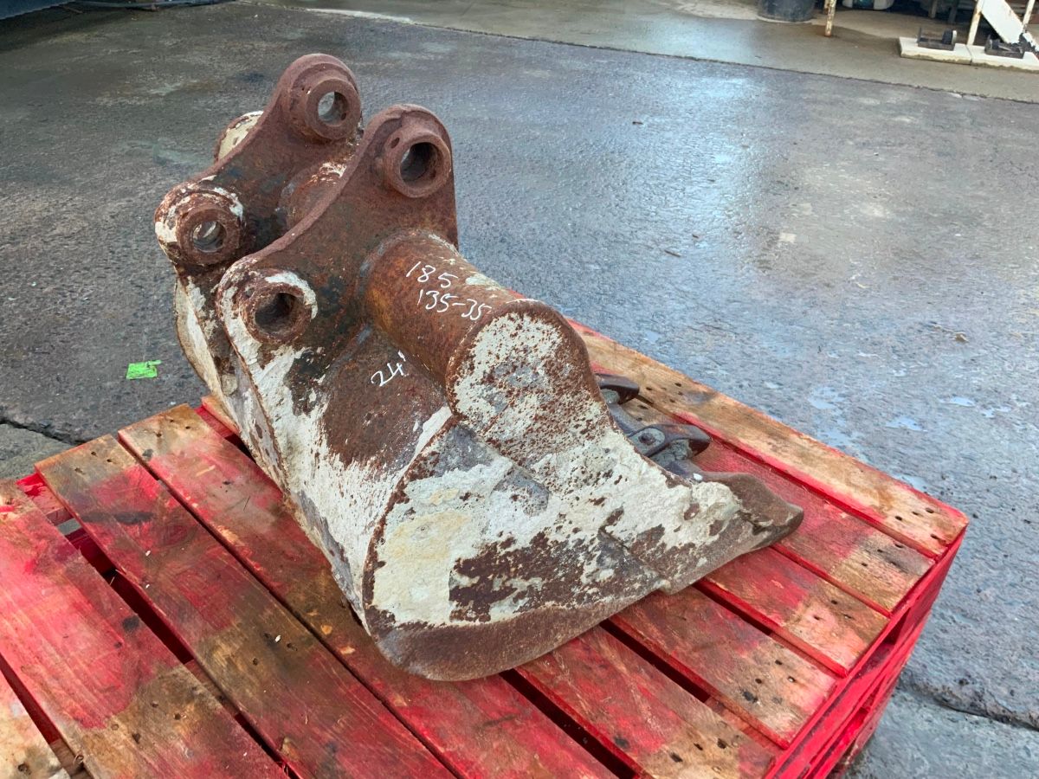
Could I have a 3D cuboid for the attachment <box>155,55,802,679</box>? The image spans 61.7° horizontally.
[{"bbox_3d":[-0.045,-0.102,1.083,0.690,0.597,0.605,-19,40,-30],"label":"attachment"}]

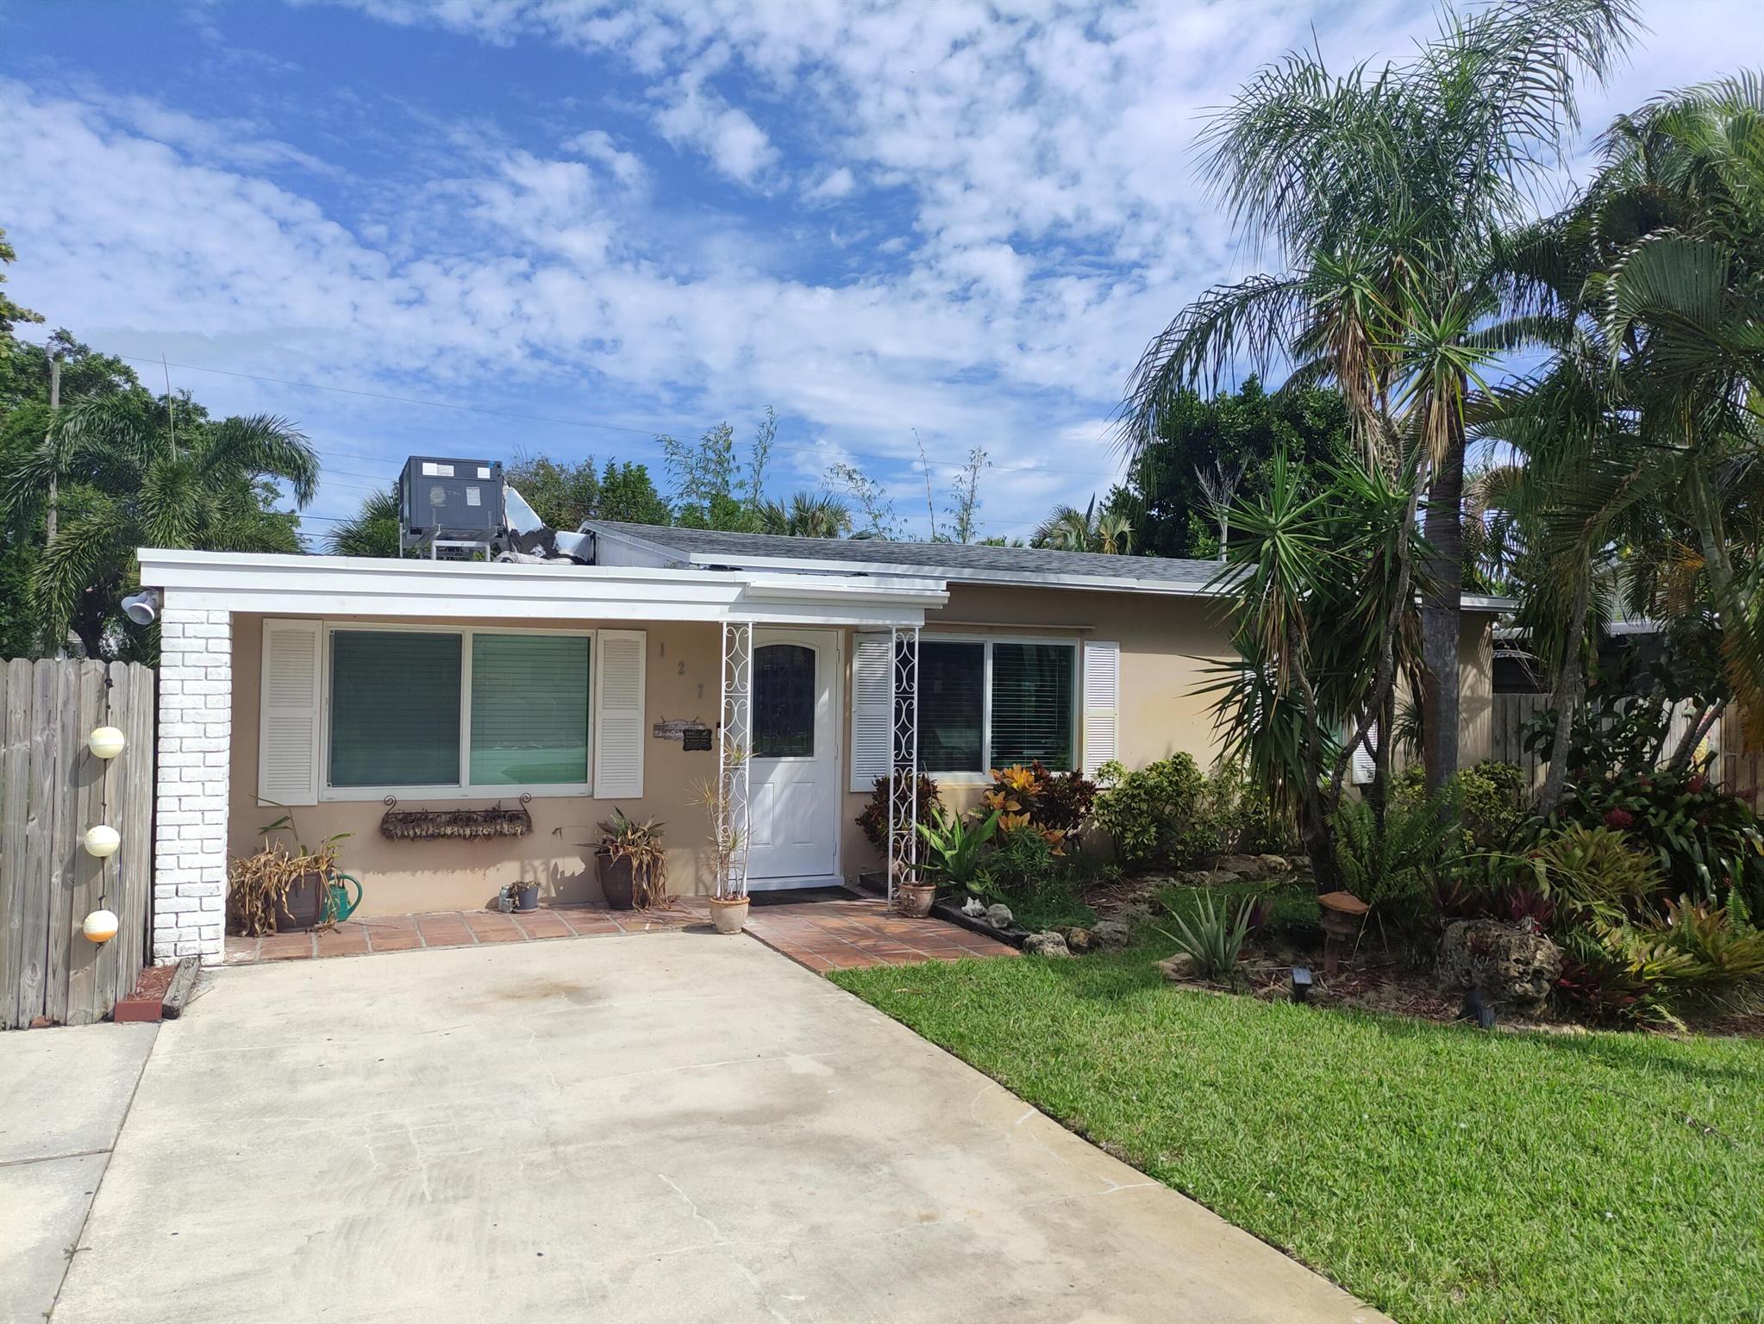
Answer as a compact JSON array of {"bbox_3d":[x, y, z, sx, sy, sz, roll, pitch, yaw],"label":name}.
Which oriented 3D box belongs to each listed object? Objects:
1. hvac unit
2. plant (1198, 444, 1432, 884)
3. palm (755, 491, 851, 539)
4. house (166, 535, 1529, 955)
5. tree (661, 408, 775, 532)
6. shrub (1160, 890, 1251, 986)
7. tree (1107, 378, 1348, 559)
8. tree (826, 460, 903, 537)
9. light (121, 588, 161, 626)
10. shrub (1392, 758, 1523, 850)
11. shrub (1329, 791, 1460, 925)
[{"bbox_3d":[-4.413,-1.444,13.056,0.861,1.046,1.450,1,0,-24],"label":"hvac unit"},{"bbox_3d":[3.558,0.098,10.603,1.880,3.749,1.750,1,0,0],"label":"plant"},{"bbox_3d":[-1.765,-0.928,28.004,2.200,5.714,2.200,1,0,0],"label":"palm"},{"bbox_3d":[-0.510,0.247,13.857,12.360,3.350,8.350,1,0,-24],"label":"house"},{"bbox_3d":[-2.891,-1.243,22.004,2.100,6.317,2.000,1,0,0],"label":"tree"},{"bbox_3d":[2.037,1.706,8.050,0.580,0.504,0.560,1,0,0],"label":"shrub"},{"bbox_3d":[6.754,-1.738,25.005,4.800,7.662,4.500,1,0,0],"label":"tree"},{"bbox_3d":[-0.372,-0.755,22.004,1.500,5.437,1.400,1,0,0],"label":"tree"},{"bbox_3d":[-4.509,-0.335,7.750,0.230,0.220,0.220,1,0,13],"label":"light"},{"bbox_3d":[5.759,1.483,12.701,1.250,1.017,1.050,1,0,0],"label":"shrub"},{"bbox_3d":[3.969,1.490,9.901,0.930,0.924,0.880,1,0,0],"label":"shrub"}]

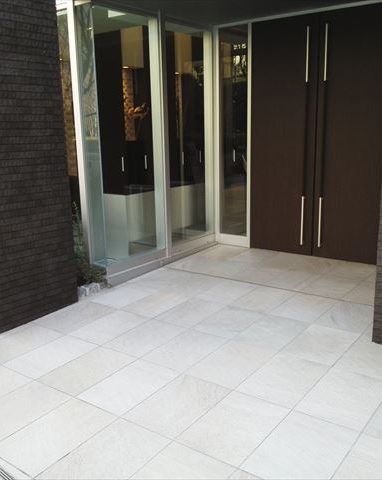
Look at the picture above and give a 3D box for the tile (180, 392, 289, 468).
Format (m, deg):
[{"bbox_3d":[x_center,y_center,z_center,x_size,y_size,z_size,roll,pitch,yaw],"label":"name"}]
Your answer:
[{"bbox_3d":[0.251,1.030,2.758,0.393,0.024,0.605,8,17,35],"label":"tile"}]

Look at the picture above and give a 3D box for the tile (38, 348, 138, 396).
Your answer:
[{"bbox_3d":[-0.702,0.897,3.440,0.393,0.024,0.605,8,17,35],"label":"tile"}]

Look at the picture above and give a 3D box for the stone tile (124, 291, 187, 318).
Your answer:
[{"bbox_3d":[-0.321,0.605,4.674,0.400,0.020,0.600,8,17,35],"label":"stone tile"}]

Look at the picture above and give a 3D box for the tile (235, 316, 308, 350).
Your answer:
[{"bbox_3d":[0.648,0.740,3.979,0.400,0.020,0.600,8,17,35],"label":"tile"}]

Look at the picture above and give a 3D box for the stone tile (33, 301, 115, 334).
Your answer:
[{"bbox_3d":[-1.008,0.691,4.437,0.400,0.020,0.600,8,17,36],"label":"stone tile"}]

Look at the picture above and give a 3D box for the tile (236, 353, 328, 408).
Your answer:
[{"bbox_3d":[0.607,0.903,3.231,0.393,0.024,0.605,8,17,35],"label":"tile"}]

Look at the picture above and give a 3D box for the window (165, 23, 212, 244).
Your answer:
[{"bbox_3d":[0.003,-1.246,6.034,0.048,2.507,0.921,8,17,35],"label":"window"}]

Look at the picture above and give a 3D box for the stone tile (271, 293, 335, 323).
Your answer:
[{"bbox_3d":[1.006,0.612,4.455,0.400,0.020,0.600,8,17,35],"label":"stone tile"}]

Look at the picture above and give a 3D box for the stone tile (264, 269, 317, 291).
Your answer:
[{"bbox_3d":[1.054,0.423,5.175,0.400,0.020,0.600,8,17,36],"label":"stone tile"}]

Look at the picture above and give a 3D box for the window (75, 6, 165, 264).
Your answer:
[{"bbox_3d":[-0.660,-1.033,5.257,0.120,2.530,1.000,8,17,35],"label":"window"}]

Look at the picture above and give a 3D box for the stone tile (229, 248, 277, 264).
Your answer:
[{"bbox_3d":[0.768,0.209,6.066,0.393,0.024,0.604,8,17,35],"label":"stone tile"}]

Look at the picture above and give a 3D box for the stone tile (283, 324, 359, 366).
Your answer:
[{"bbox_3d":[0.973,0.781,3.735,0.400,0.020,0.600,8,17,36],"label":"stone tile"}]

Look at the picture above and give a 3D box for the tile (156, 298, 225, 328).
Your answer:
[{"bbox_3d":[0.002,0.650,4.442,0.400,0.020,0.600,8,17,35],"label":"tile"}]

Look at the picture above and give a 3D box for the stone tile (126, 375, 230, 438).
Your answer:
[{"bbox_3d":[-0.067,1.000,3.025,0.400,0.020,0.600,8,17,36],"label":"stone tile"}]

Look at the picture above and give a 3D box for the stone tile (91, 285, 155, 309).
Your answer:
[{"bbox_3d":[-0.644,0.560,4.905,0.400,0.020,0.600,8,17,35],"label":"stone tile"}]

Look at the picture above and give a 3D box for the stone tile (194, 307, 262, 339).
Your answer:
[{"bbox_3d":[0.325,0.695,4.211,0.400,0.020,0.600,8,17,35],"label":"stone tile"}]

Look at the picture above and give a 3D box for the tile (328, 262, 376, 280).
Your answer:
[{"bbox_3d":[1.733,0.341,5.387,0.393,0.024,0.586,8,17,35],"label":"tile"}]

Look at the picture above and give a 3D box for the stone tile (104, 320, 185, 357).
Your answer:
[{"bbox_3d":[-0.347,0.770,3.912,0.393,0.024,0.605,8,17,35],"label":"stone tile"}]

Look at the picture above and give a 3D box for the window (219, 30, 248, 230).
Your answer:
[{"bbox_3d":[0.543,-1.313,6.330,0.410,2.570,0.050,8,17,35],"label":"window"}]

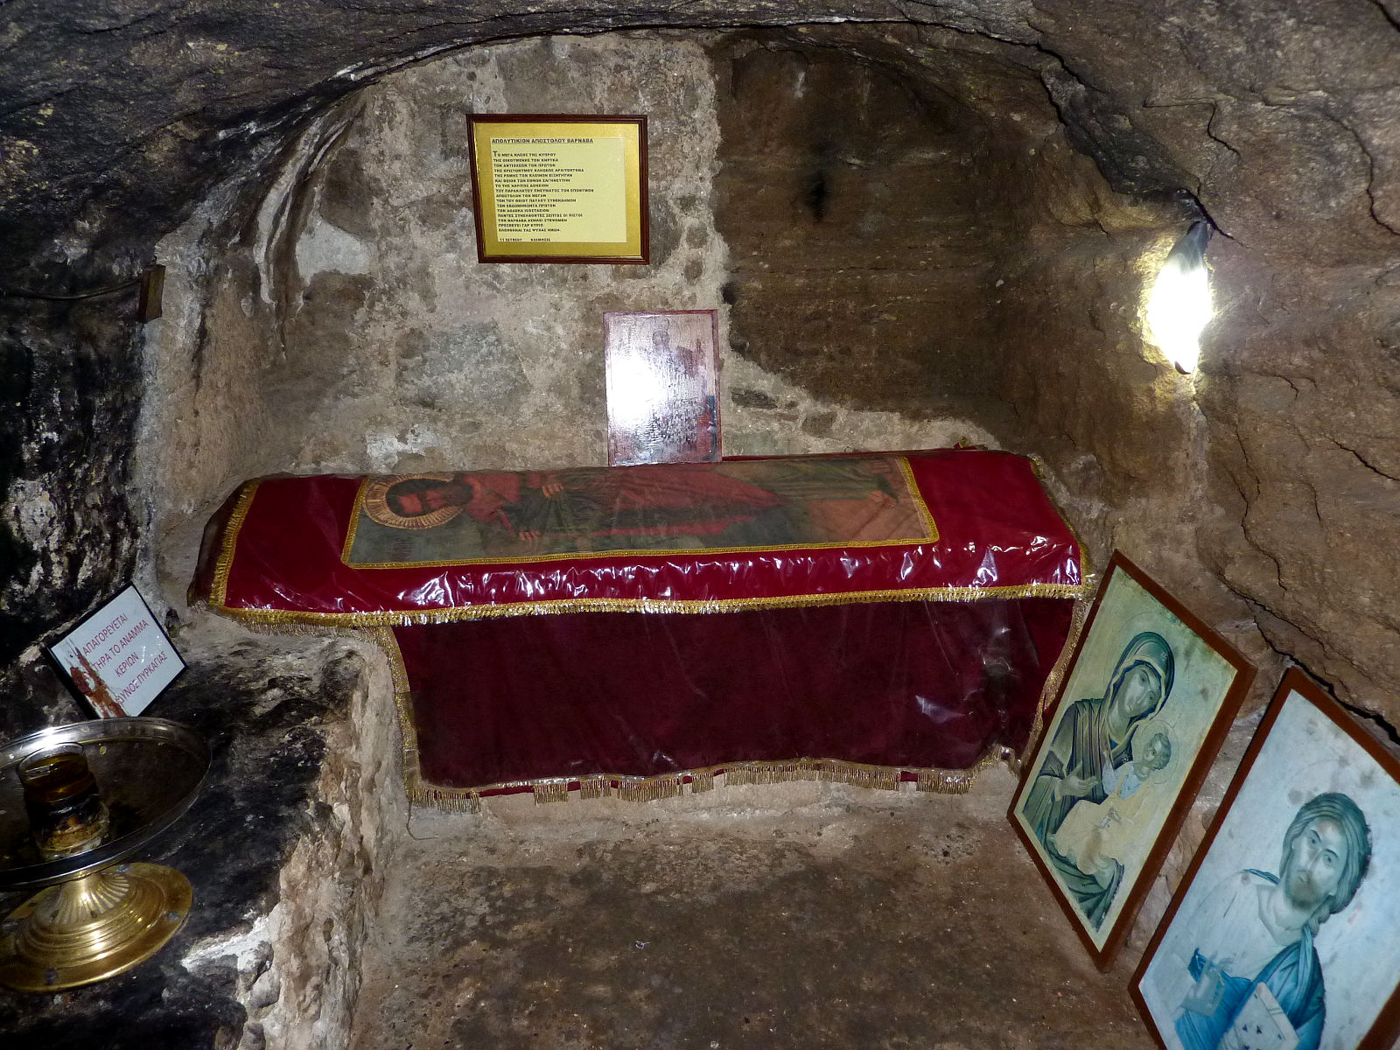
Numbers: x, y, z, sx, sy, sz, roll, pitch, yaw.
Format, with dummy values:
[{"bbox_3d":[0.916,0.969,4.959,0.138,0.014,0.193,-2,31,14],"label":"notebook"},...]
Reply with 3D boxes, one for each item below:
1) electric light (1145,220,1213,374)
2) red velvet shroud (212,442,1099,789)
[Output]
[{"bbox_3d":[0.884,-0.419,1.858,0.100,0.260,0.095,20,30,39],"label":"electric light"},{"bbox_3d":[-0.111,0.233,2.469,1.930,0.740,0.490,-2,23,-5],"label":"red velvet shroud"}]

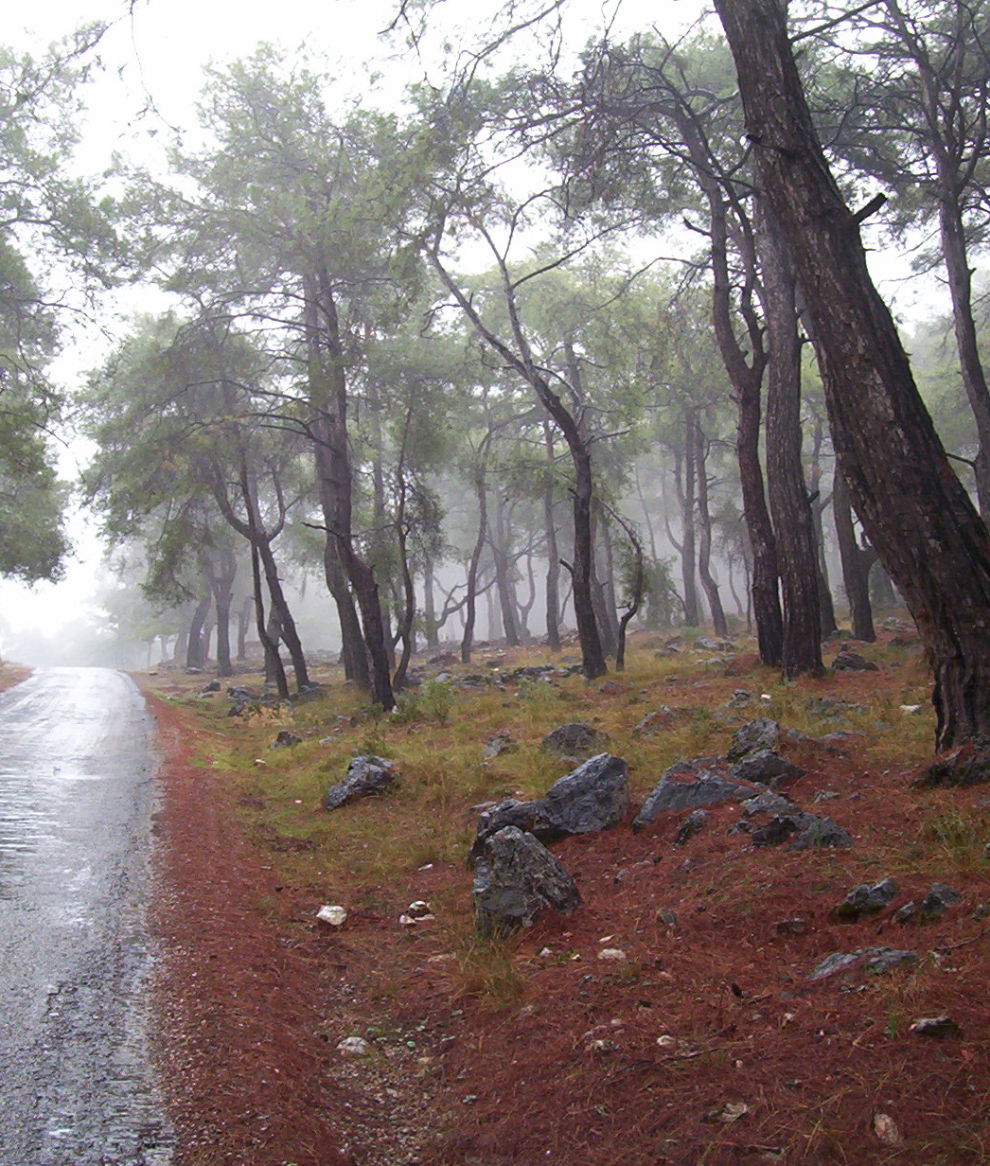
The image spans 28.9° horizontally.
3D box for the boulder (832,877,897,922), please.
[{"bbox_3d":[1.500,1.283,7.800,0.264,0.160,0.220,0,-2,0],"label":"boulder"}]

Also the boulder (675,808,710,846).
[{"bbox_3d":[1.070,1.319,10.400,0.190,0.190,0.170,0,-2,0],"label":"boulder"}]

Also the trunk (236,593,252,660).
[{"bbox_3d":[-8.612,1.554,66.000,0.538,2.237,0.450,0,-2,0],"label":"trunk"}]

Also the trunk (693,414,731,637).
[{"bbox_3d":[4.730,-1.266,42.000,0.843,4.878,0.500,0,-2,0],"label":"trunk"}]

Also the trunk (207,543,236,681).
[{"bbox_3d":[-6.536,0.693,46.000,0.679,3.146,0.600,0,-2,0],"label":"trunk"}]

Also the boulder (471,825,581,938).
[{"bbox_3d":[0.134,1.269,8.200,0.459,0.463,0.400,0,-2,0],"label":"boulder"}]

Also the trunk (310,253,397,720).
[{"bbox_3d":[-2.156,-1.438,29.000,1.310,6.682,0.900,0,-2,0],"label":"trunk"}]

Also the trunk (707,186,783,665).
[{"bbox_3d":[3.571,-2.253,27.500,1.087,6.871,0.600,0,-2,0],"label":"trunk"}]

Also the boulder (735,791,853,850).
[{"bbox_3d":[1.543,1.227,9.900,0.590,0.280,0.450,0,-2,0],"label":"boulder"}]

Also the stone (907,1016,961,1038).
[{"bbox_3d":[1.313,1.328,5.750,0.154,0.051,0.110,0,-2,0],"label":"stone"}]

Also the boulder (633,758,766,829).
[{"bbox_3d":[1.223,1.260,11.500,0.783,0.360,0.600,0,-2,0],"label":"boulder"}]

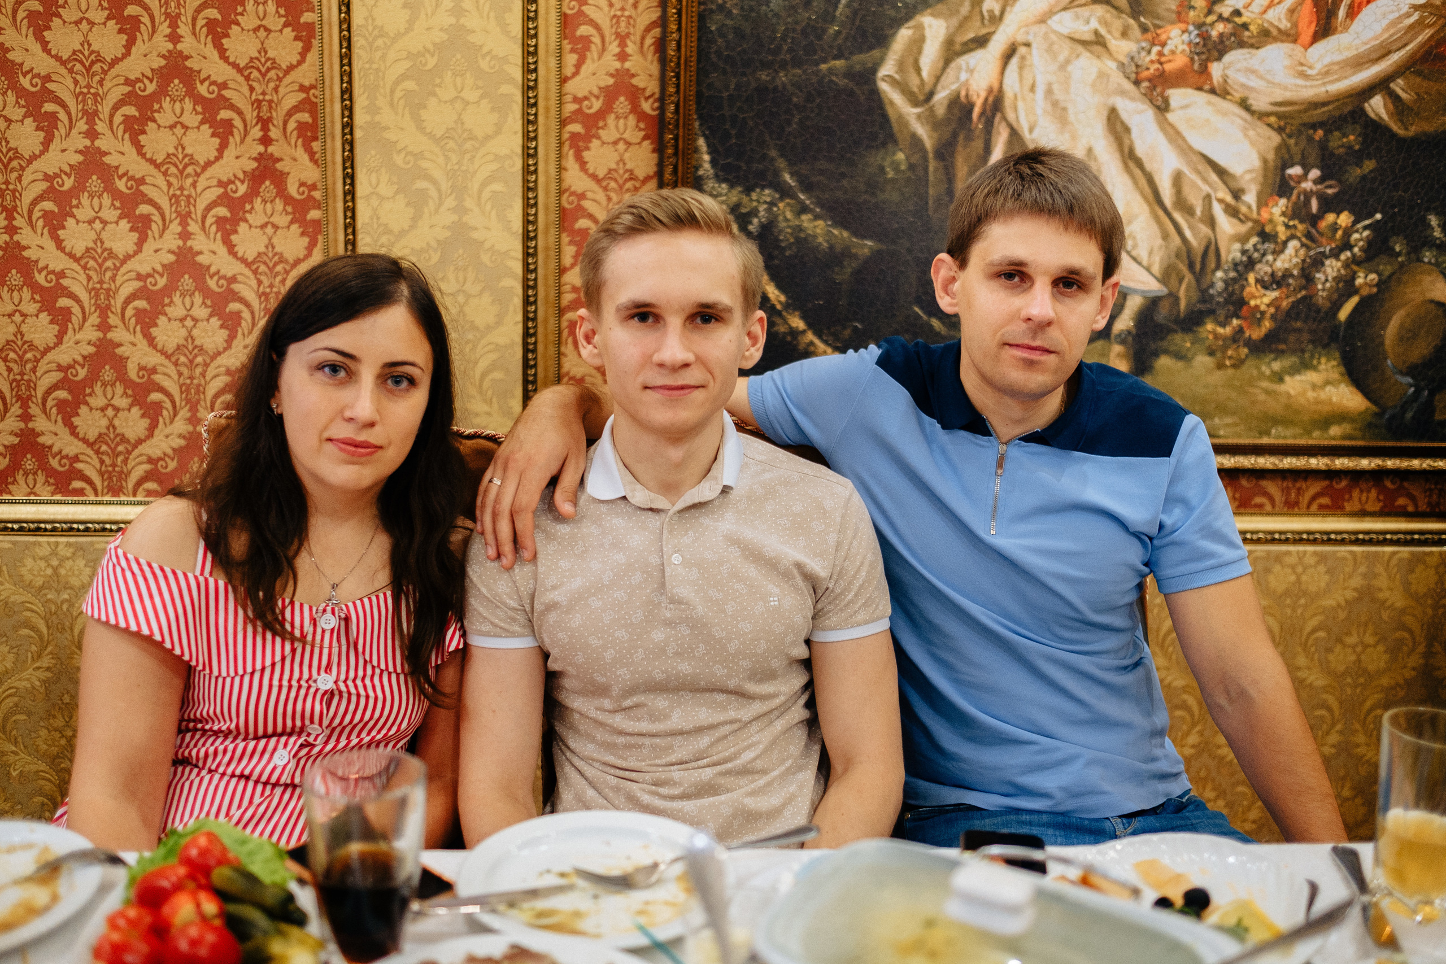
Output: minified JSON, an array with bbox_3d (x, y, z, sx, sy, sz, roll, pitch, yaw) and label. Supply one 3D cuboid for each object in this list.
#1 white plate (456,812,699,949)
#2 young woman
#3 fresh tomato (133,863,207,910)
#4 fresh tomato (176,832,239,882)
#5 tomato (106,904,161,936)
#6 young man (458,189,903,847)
[{"bbox_3d":[-0.108,0.341,1.197,0.245,0.026,0.245,1,10,0],"label":"white plate"},{"bbox_3d":[-0.430,0.437,1.363,0.470,1.290,0.720,-1,11,-14],"label":"young woman"},{"bbox_3d":[-0.427,0.315,1.085,0.054,0.046,0.052,1,10,0],"label":"fresh tomato"},{"bbox_3d":[-0.415,0.304,1.135,0.051,0.045,0.050,1,10,0],"label":"fresh tomato"},{"bbox_3d":[-0.433,0.328,1.040,0.049,0.043,0.048,1,10,0],"label":"tomato"},{"bbox_3d":[-0.054,0.413,1.428,0.500,1.340,0.720,1,10,0],"label":"young man"}]

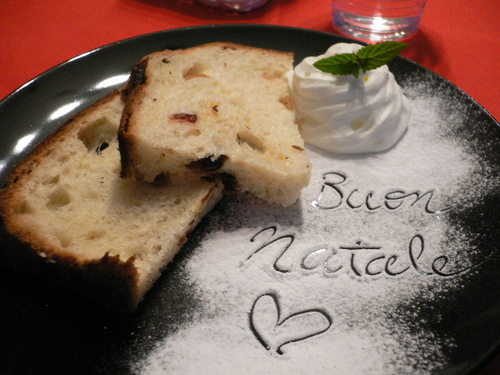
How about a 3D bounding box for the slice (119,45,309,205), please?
[{"bbox_3d":[-0.016,-0.036,0.250,0.081,0.025,0.087,6,43,-9],"label":"slice"}]

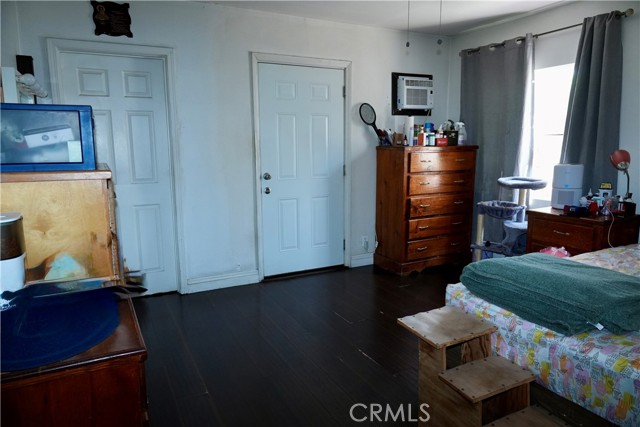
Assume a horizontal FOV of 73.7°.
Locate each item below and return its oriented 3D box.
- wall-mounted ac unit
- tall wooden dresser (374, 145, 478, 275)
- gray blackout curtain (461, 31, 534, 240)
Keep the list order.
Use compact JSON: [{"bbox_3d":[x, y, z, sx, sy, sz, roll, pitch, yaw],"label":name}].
[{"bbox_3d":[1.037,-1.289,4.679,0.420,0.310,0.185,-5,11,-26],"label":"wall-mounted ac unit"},{"bbox_3d":[1.143,-0.064,4.663,0.945,1.310,0.500,-5,11,-26],"label":"tall wooden dresser"},{"bbox_3d":[1.722,-0.625,4.358,0.120,2.135,0.900,-5,11,-26],"label":"gray blackout curtain"}]

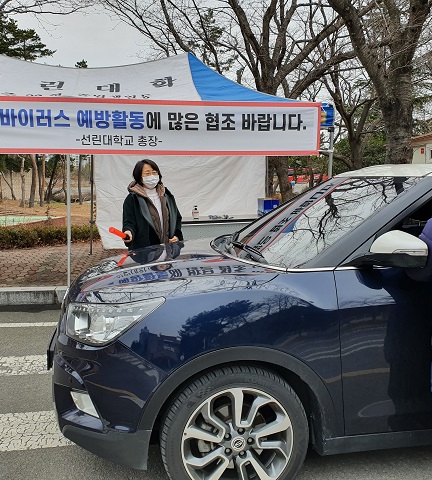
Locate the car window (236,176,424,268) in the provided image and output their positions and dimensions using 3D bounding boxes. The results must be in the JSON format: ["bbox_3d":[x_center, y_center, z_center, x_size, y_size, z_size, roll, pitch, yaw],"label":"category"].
[{"bbox_3d":[0.564,-0.168,2.927,0.940,0.130,1.380,-33,10,-4],"label":"car window"}]

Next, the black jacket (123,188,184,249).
[{"bbox_3d":[-0.540,-0.060,4.060,0.510,0.780,0.360,-2,6,-22],"label":"black jacket"}]

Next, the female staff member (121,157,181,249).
[{"bbox_3d":[-0.540,0.150,4.090,0.510,1.660,0.380,-2,6,-22],"label":"female staff member"}]

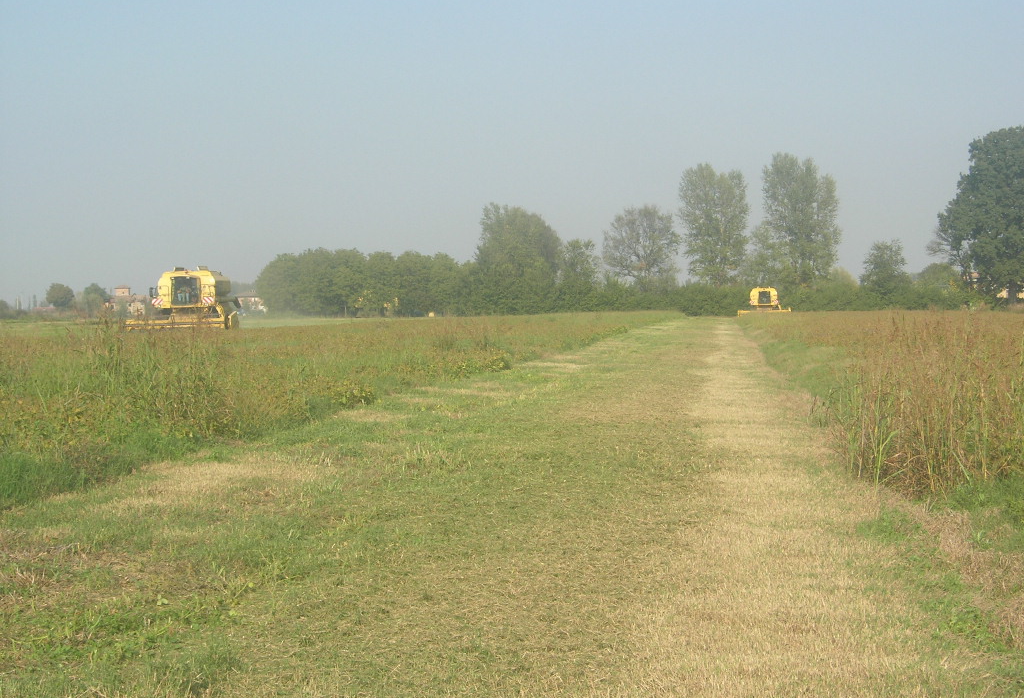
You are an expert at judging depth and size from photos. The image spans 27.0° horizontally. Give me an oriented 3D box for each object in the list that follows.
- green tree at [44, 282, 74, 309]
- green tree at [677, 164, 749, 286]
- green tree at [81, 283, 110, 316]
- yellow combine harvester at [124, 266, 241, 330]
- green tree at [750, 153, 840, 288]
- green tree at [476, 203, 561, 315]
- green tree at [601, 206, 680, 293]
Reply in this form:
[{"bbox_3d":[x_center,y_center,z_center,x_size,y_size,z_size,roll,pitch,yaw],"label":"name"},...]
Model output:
[{"bbox_3d":[-110.475,-12.002,520.000,7.320,8.960,7.000,-1,1,0],"label":"green tree"},{"bbox_3d":[27.839,-15.140,295.000,9.830,21.100,10.000,-1,1,0],"label":"green tree"},{"bbox_3d":[-97.775,-11.335,500.000,7.040,8.080,6.800,-1,1,0],"label":"green tree"},{"bbox_3d":[-16.977,-2.393,114.462,5.500,3.900,8.800,-1,1,5],"label":"yellow combine harvester"},{"bbox_3d":[39.474,-15.914,295.000,12.050,22.330,11.000,-1,1,0],"label":"green tree"},{"bbox_3d":[0.879,-11.874,288.000,11.900,15.600,11.500,-1,1,0],"label":"green tree"},{"bbox_3d":[17.936,-12.301,295.000,10.800,15.700,10.500,-1,1,0],"label":"green tree"}]

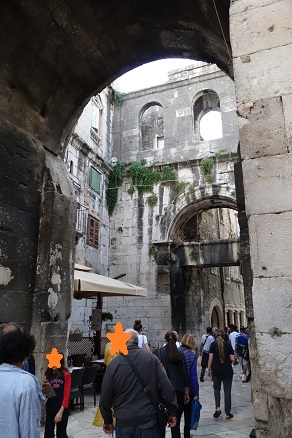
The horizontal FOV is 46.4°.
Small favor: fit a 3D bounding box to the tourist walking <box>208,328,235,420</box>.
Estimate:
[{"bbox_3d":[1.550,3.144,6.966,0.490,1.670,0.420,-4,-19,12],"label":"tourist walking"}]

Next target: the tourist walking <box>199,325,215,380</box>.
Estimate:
[{"bbox_3d":[2.109,4.615,11.621,0.520,1.740,0.450,-5,-19,14],"label":"tourist walking"}]

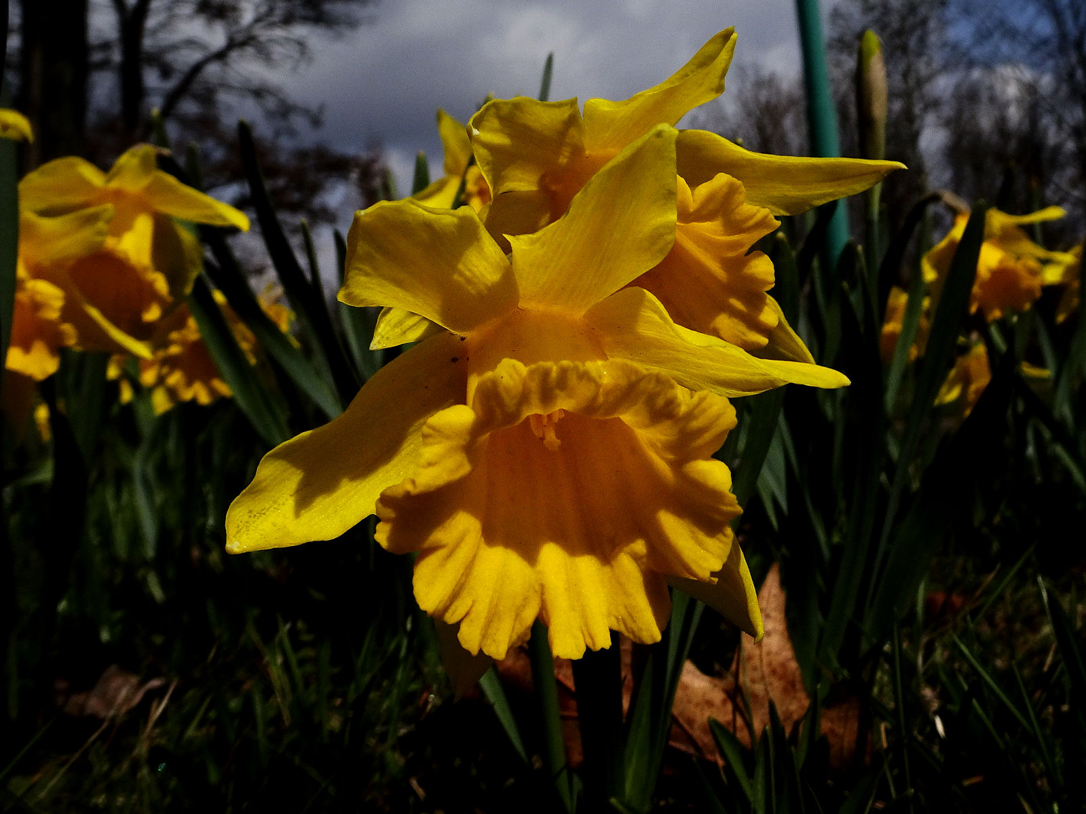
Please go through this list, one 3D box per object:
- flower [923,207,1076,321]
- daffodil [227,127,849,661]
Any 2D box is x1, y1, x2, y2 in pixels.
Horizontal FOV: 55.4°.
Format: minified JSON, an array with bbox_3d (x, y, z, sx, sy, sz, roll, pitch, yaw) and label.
[{"bbox_3d":[0.298,-0.091,0.680,0.092,0.078,0.058,0,29,-17],"label":"flower"},{"bbox_3d":[-0.003,0.003,0.165,0.109,0.094,0.062,0,23,-1],"label":"daffodil"}]

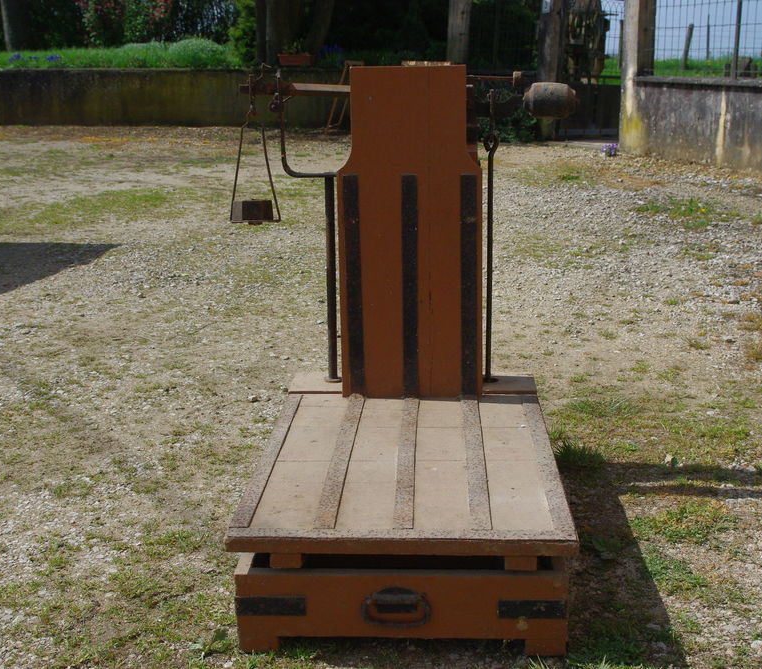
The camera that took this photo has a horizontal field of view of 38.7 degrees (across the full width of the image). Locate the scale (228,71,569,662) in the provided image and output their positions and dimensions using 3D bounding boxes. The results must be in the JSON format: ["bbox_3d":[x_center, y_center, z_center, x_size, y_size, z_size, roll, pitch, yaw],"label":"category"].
[{"bbox_3d":[0.032,-0.035,2.390,0.886,1.076,1.011,0,15,3],"label":"scale"}]

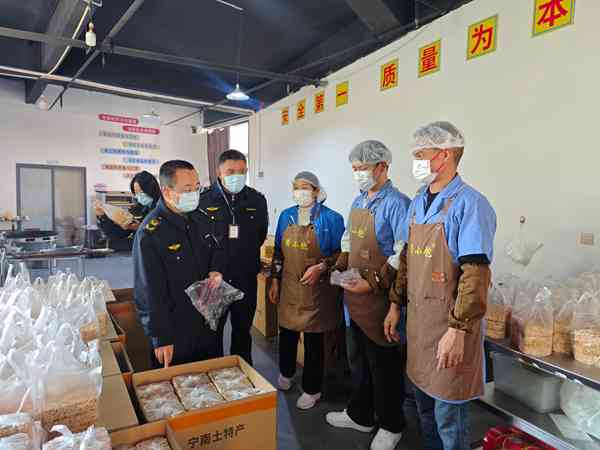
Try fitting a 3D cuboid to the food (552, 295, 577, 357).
[{"bbox_3d":[1.264,0.477,1.920,0.130,0.270,0.120,1,6,-24],"label":"food"}]

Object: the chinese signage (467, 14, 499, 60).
[{"bbox_3d":[1.586,-1.629,3.481,0.020,0.293,0.289,-1,4,-28],"label":"chinese signage"}]

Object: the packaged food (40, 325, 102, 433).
[{"bbox_3d":[-0.737,0.485,1.293,0.165,0.280,0.140,-1,4,-28],"label":"packaged food"}]

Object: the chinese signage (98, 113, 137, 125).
[{"bbox_3d":[-3.887,-2.266,8.538,0.779,0.125,0.030,-1,4,-28],"label":"chinese signage"}]

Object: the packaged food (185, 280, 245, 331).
[{"bbox_3d":[-0.412,0.380,1.920,0.280,0.250,0.130,2,5,-14],"label":"packaged food"}]

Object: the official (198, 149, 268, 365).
[{"bbox_3d":[-0.400,0.405,2.400,0.480,1.700,0.310,2,5,-14],"label":"official"}]

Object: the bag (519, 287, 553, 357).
[{"bbox_3d":[1.206,0.506,2.042,0.110,0.300,0.125,-1,4,-28],"label":"bag"}]

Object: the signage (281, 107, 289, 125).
[{"bbox_3d":[-0.263,-1.903,7.013,0.020,0.293,0.289,-1,4,-28],"label":"signage"}]

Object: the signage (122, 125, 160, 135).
[{"bbox_3d":[-3.478,-2.082,8.766,0.779,0.125,0.030,-1,4,-28],"label":"signage"}]

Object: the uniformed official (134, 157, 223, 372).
[{"bbox_3d":[-0.590,0.485,1.950,0.360,1.600,0.470,7,6,34],"label":"uniformed official"}]

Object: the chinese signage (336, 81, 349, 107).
[{"bbox_3d":[0.557,-1.706,5.225,0.020,0.290,0.300,1,6,-24],"label":"chinese signage"}]

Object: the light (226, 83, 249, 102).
[{"bbox_3d":[-0.609,-1.301,3.900,0.225,0.160,0.225,1,6,-24],"label":"light"}]

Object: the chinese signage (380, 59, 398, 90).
[{"bbox_3d":[0.966,-1.610,4.297,0.020,0.290,0.300,1,6,-24],"label":"chinese signage"}]

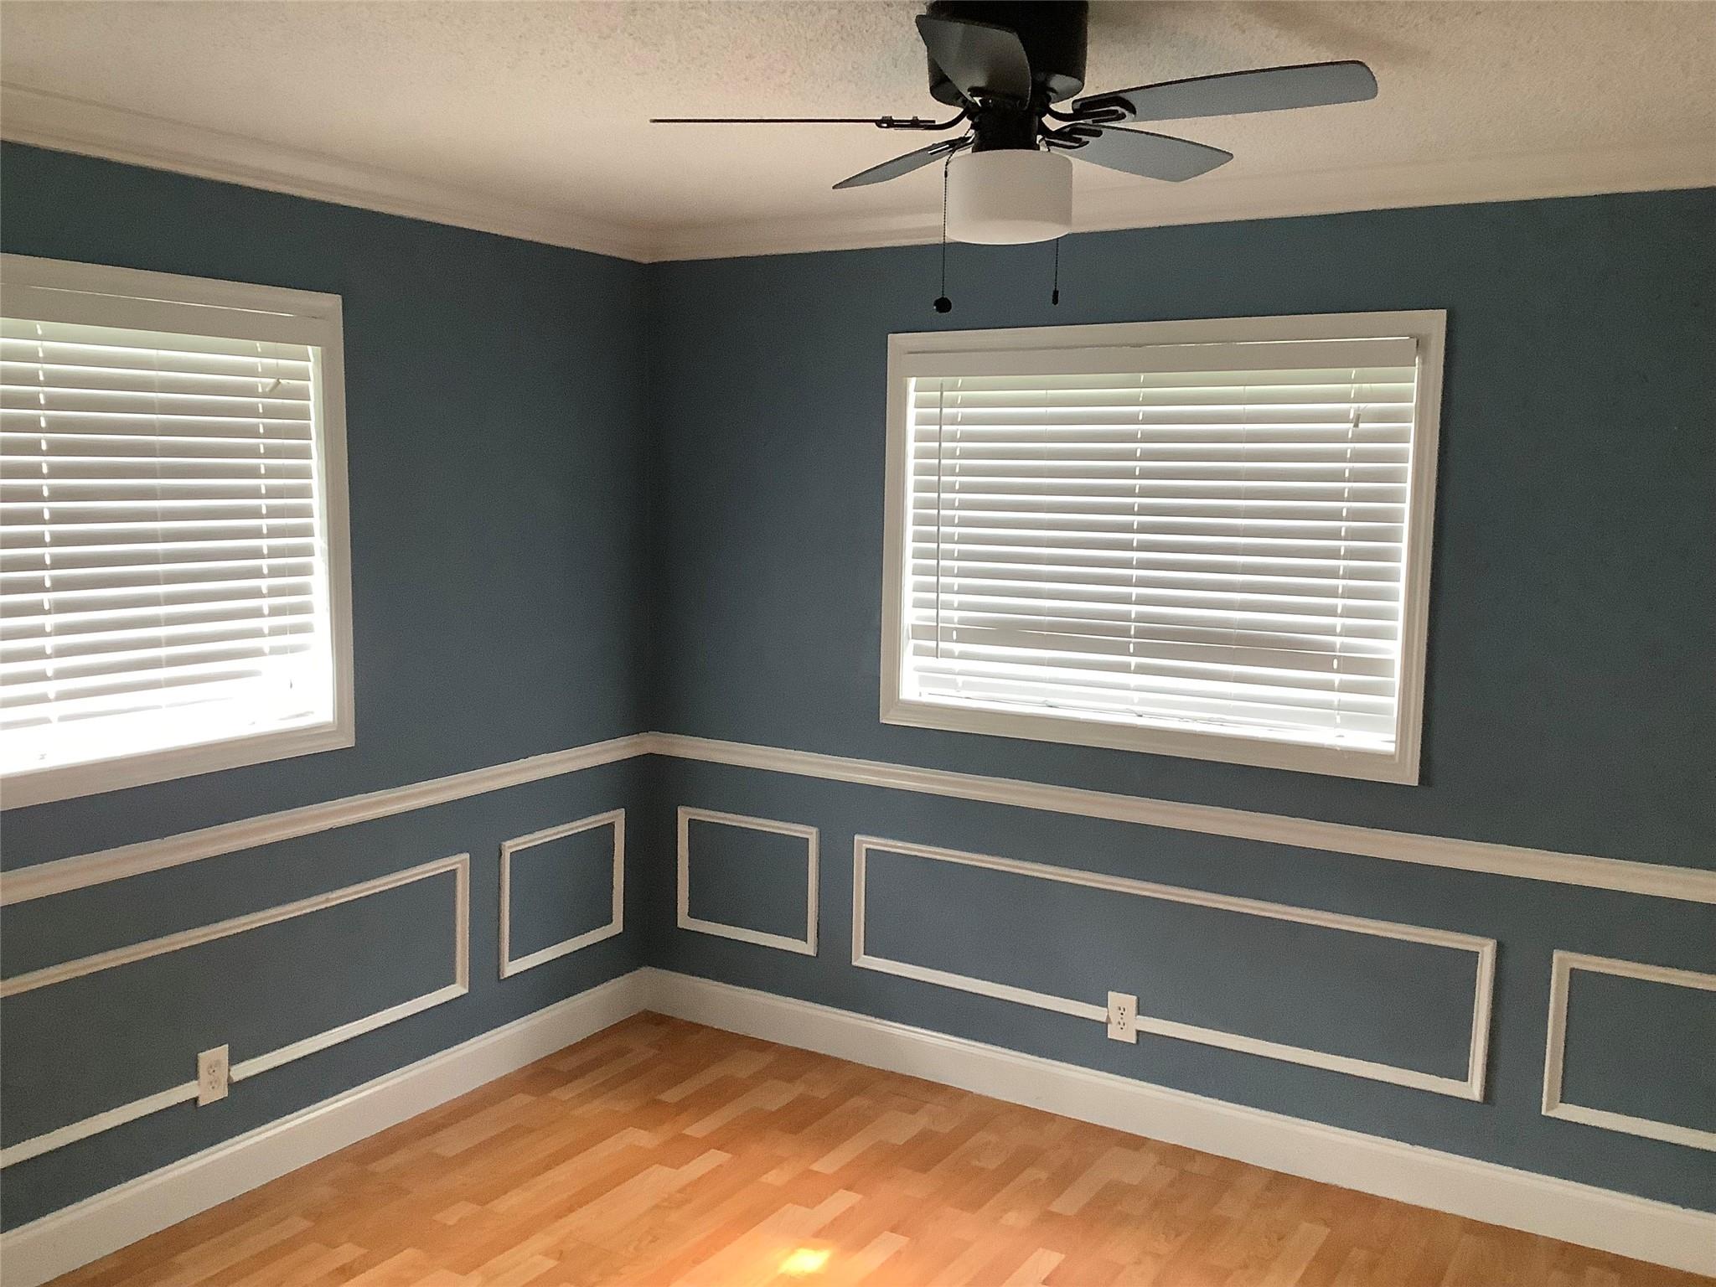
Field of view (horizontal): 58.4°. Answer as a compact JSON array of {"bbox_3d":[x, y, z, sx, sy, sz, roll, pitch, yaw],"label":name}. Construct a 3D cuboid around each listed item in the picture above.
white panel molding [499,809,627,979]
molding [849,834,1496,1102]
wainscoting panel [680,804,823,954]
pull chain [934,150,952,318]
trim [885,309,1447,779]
[{"bbox_3d":[-0.838,0.718,4.455,0.020,0.383,0.515,5,8,31],"label":"white panel molding"},{"bbox_3d":[0.711,0.800,3.940,1.704,0.380,0.020,5,8,31],"label":"molding"},{"bbox_3d":[-0.338,0.707,4.579,0.509,0.380,0.020,5,8,31],"label":"wainscoting panel"},{"bbox_3d":[0.126,-0.606,2.273,0.027,0.228,0.027,1,7,3],"label":"pull chain"},{"bbox_3d":[0.683,-0.258,3.850,1.443,1.071,0.045,5,8,31],"label":"trim"}]

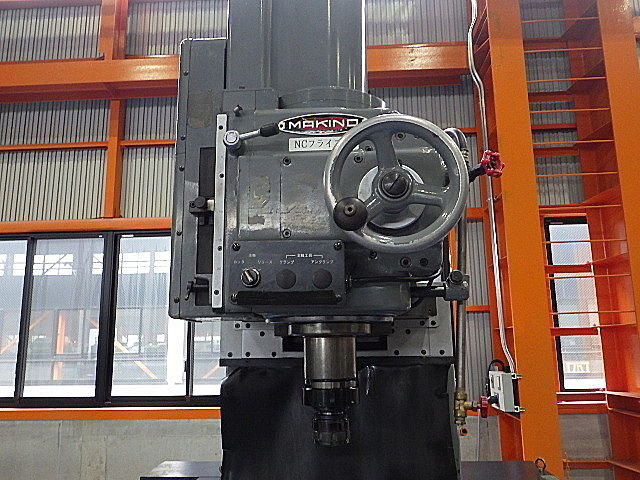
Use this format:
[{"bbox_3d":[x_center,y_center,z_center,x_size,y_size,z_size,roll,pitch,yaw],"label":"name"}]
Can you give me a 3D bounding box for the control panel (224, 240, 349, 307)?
[{"bbox_3d":[-0.052,0.053,0.835,0.185,0.106,0.040,-1,-11,1],"label":"control panel"}]

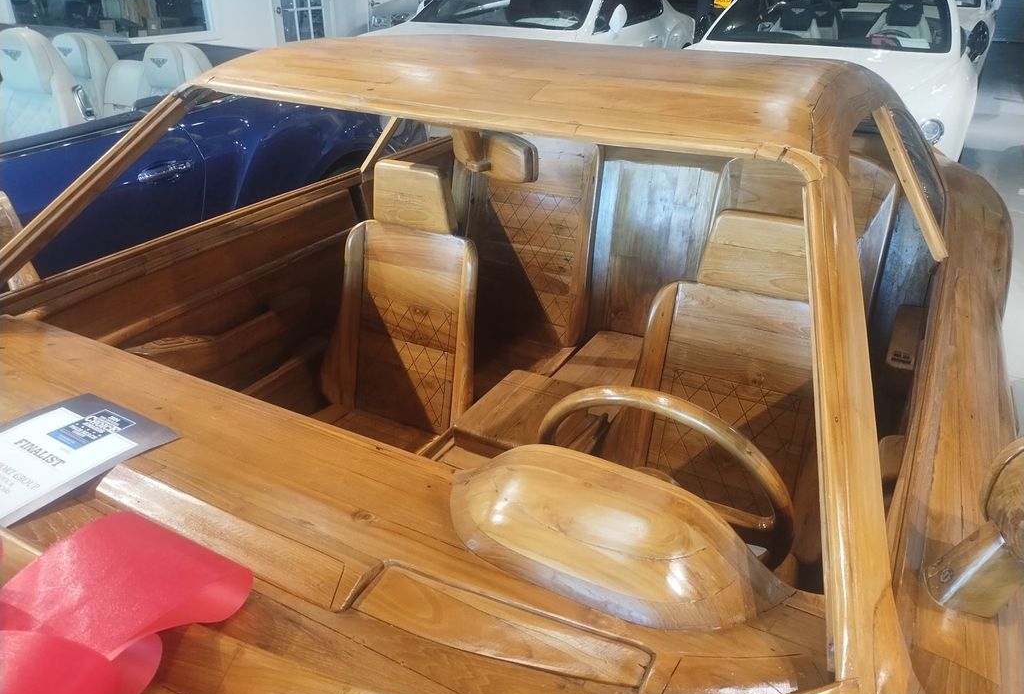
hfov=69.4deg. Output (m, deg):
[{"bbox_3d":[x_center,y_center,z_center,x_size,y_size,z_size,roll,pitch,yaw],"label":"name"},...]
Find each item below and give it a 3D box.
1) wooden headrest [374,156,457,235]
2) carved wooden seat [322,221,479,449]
[{"bbox_3d":[-0.268,-0.430,2.092,0.250,0.165,0.085,15,22,25],"label":"wooden headrest"},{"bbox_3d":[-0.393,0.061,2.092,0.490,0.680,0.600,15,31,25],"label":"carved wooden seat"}]

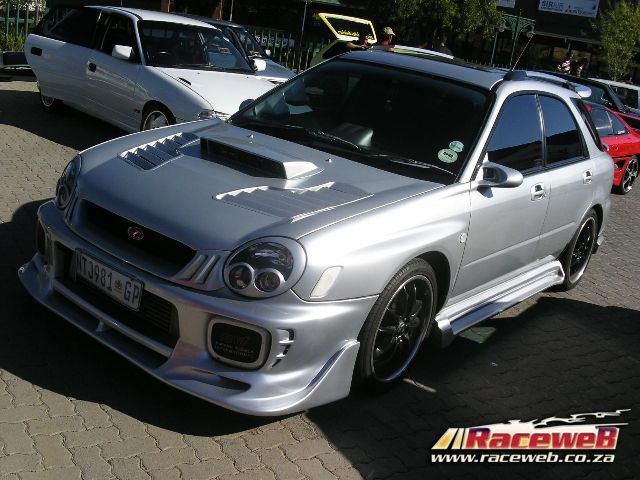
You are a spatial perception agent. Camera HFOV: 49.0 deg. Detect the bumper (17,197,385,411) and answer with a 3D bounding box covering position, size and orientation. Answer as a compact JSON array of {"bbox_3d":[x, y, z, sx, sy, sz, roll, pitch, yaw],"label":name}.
[{"bbox_3d":[-0.661,0.220,3.098,1.770,0.480,0.640,20,19,35],"label":"bumper"}]

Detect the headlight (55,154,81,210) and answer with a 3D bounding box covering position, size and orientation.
[{"bbox_3d":[-1.147,-0.260,3.301,0.250,0.235,0.250,20,19,35],"label":"headlight"}]

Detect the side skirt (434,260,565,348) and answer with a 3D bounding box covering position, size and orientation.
[{"bbox_3d":[1.093,0.333,4.093,0.170,0.210,1.620,20,19,35],"label":"side skirt"}]

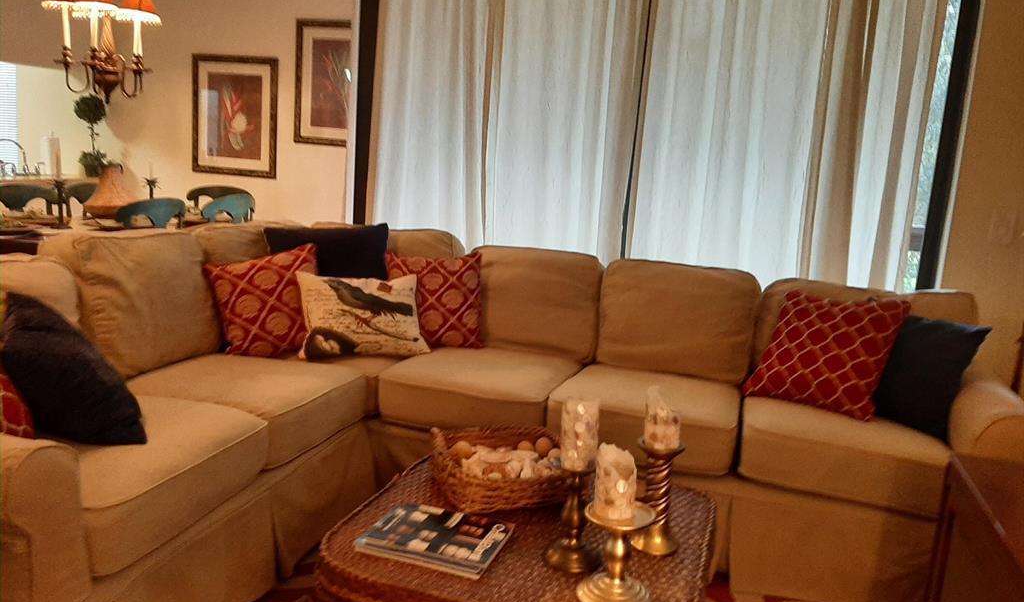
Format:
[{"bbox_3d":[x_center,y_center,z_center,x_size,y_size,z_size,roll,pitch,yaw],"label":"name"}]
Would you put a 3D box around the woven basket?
[{"bbox_3d":[-0.015,0.410,1.929,0.350,0.110,0.295,1,10,-17],"label":"woven basket"}]

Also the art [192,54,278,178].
[{"bbox_3d":[-2.058,-1.368,5.710,0.715,0.865,0.035,7,10,14],"label":"art"}]

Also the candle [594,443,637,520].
[{"bbox_3d":[0.195,0.336,1.441,0.077,0.122,0.077,4,9,0],"label":"candle"}]

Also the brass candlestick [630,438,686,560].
[{"bbox_3d":[0.315,0.416,1.654,0.104,0.232,0.104,4,9,0],"label":"brass candlestick"}]

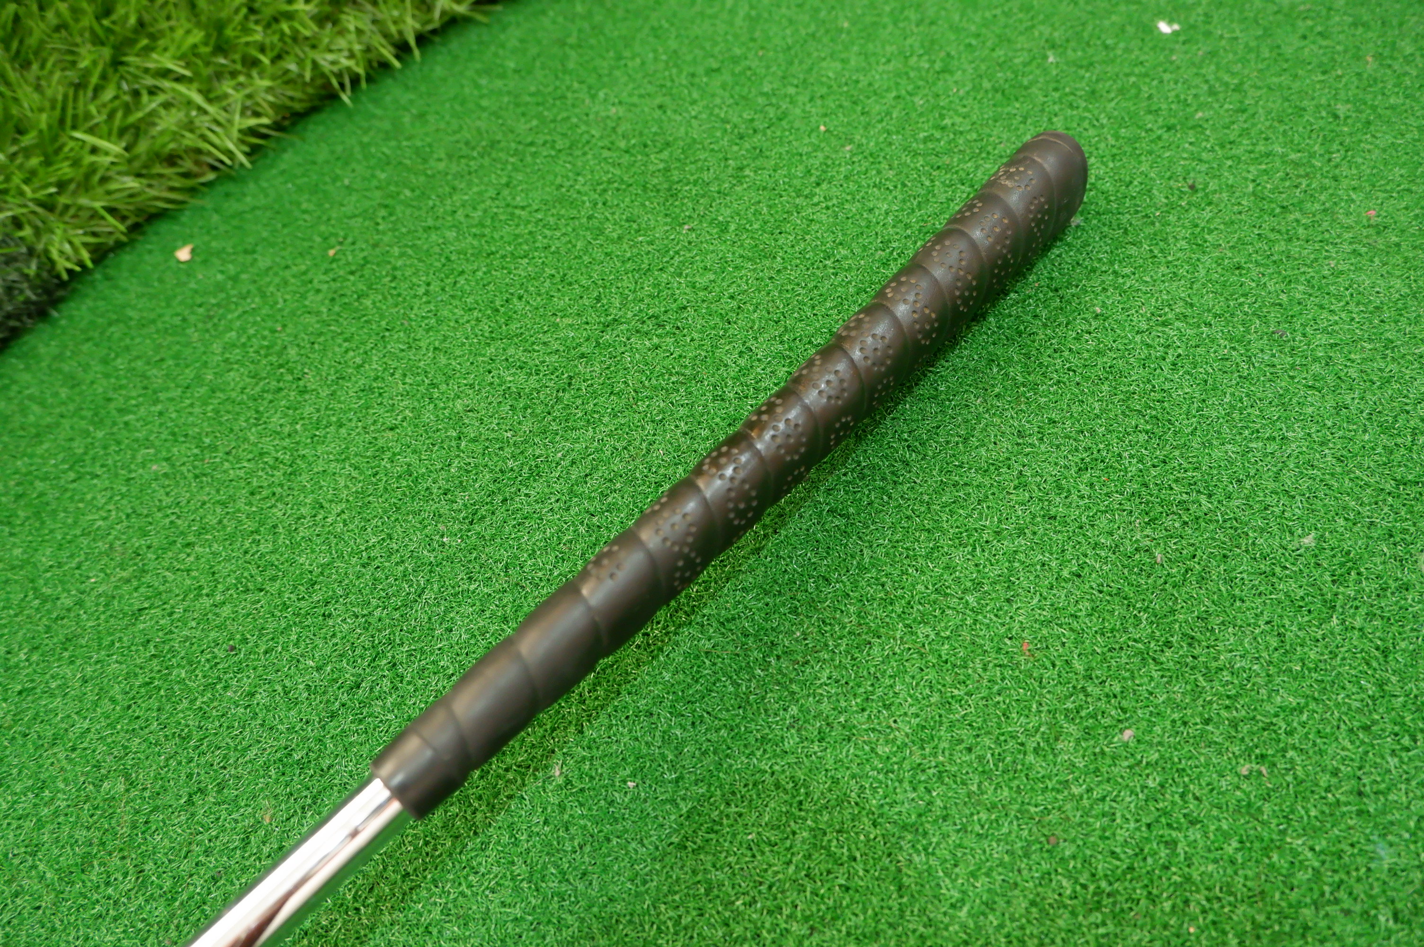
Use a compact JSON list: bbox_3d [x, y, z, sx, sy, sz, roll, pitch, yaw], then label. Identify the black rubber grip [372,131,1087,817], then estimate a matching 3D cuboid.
[{"bbox_3d":[0.021,-0.012,0.255,0.027,0.027,0.270,37,69,29],"label":"black rubber grip"}]

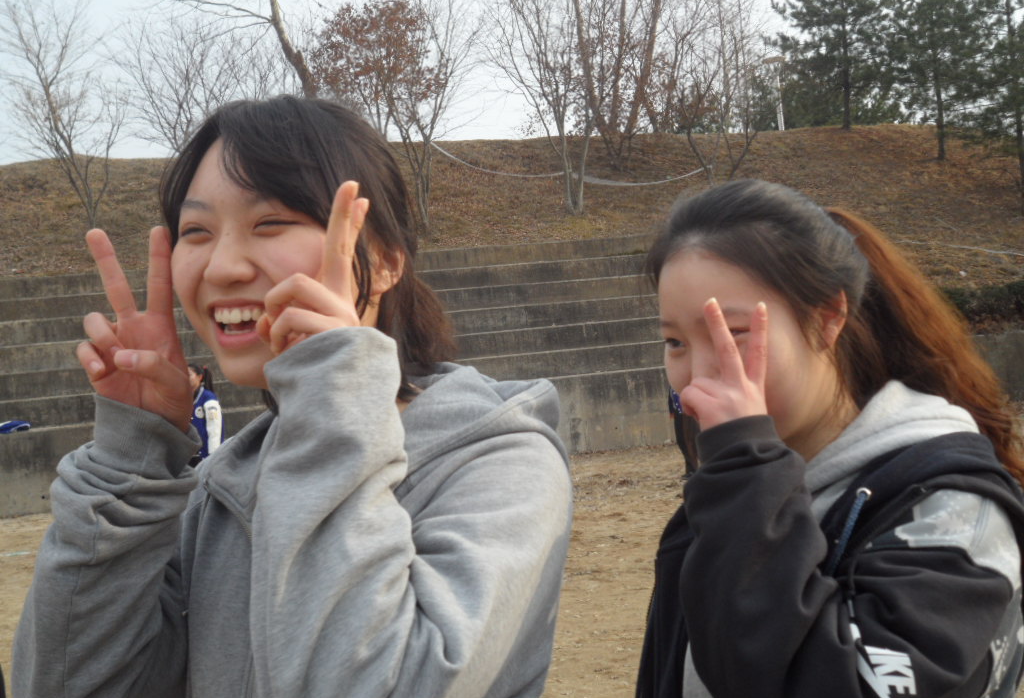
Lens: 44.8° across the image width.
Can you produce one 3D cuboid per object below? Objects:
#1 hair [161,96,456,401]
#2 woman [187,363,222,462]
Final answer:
[{"bbox_3d":[-0.159,-0.078,0.970,0.205,0.260,0.235,-5,0,24],"label":"hair"},{"bbox_3d":[-2.678,0.934,11.000,0.310,1.600,0.460,-5,0,-39],"label":"woman"}]

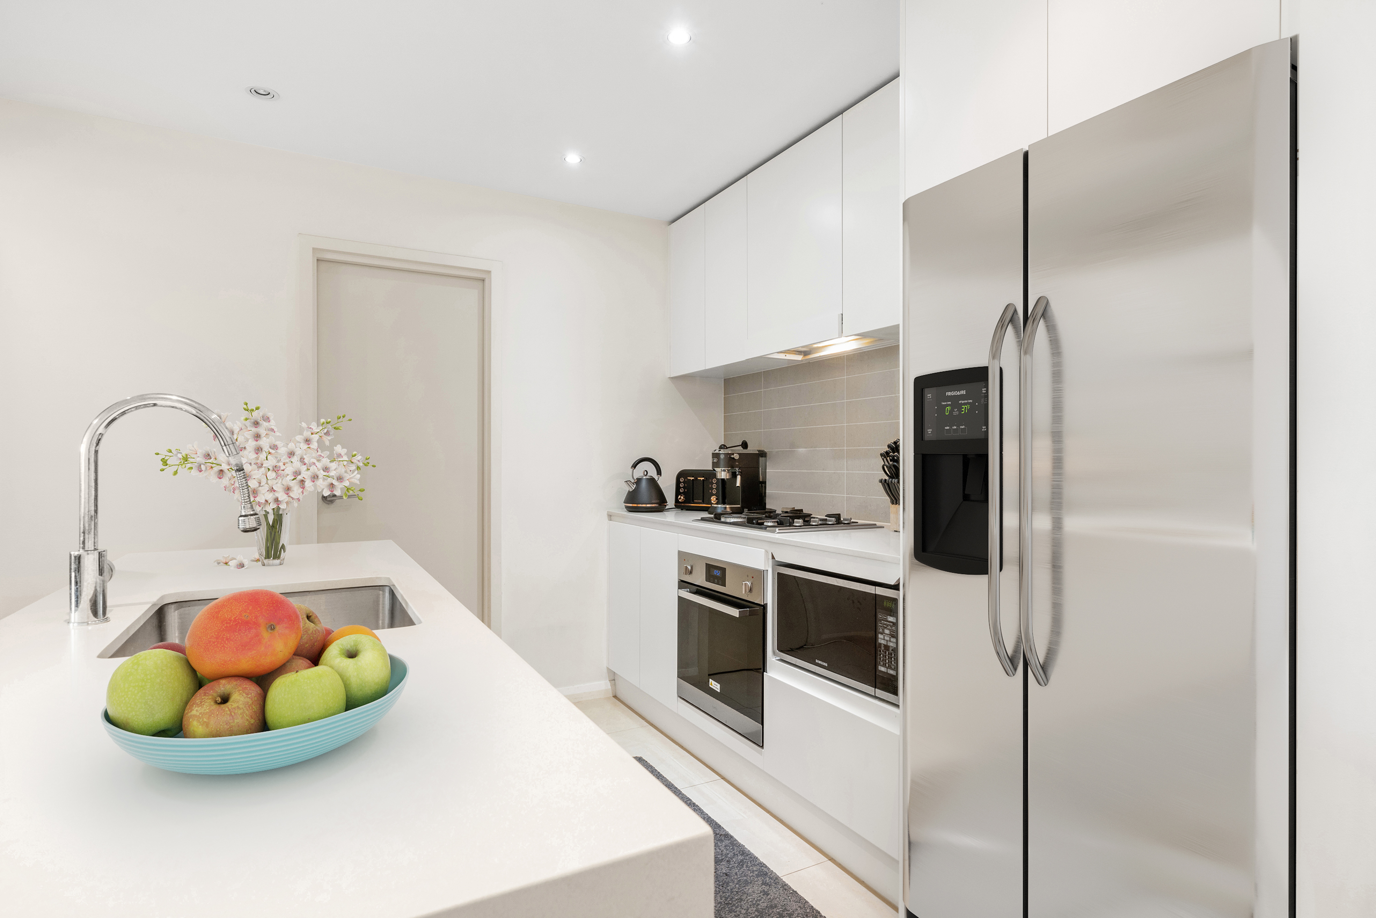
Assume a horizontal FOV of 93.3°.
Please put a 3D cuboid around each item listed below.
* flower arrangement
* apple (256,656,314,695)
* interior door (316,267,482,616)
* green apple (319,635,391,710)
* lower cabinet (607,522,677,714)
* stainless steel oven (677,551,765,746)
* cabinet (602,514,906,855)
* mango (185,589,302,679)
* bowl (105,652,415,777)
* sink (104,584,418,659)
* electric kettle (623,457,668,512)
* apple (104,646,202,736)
[{"bbox_3d":[-1.031,0.065,1.644,0.460,0.404,0.370,0,0,-30],"label":"flower arrangement"},{"bbox_3d":[-0.391,0.223,0.630,0.074,0.069,0.074,0,0,-30],"label":"apple"},{"bbox_3d":[-1.246,0.191,2.875,0.690,2.045,0.045,0,0,-30],"label":"interior door"},{"bbox_3d":[-0.331,0.212,0.645,0.069,0.070,0.069,0,0,0],"label":"green apple"},{"bbox_3d":[0.041,0.691,3.166,0.620,0.735,0.730,0,0,-30],"label":"lower cabinet"},{"bbox_3d":[0.320,0.680,2.564,0.550,0.595,0.592,0,0,-30],"label":"stainless steel oven"},{"bbox_3d":[0.343,0.670,2.579,0.620,0.750,1.840,0,0,-31],"label":"cabinet"},{"bbox_3d":[-0.432,0.170,0.630,0.108,0.086,0.090,0,0,-17],"label":"mango"},{"bbox_3d":[-0.392,0.236,0.613,0.245,0.056,0.245,0,0,-30],"label":"bowl"},{"bbox_3d":[-0.728,0.371,1.164,0.405,0.190,0.455,0,0,-30],"label":"sink"},{"bbox_3d":[-0.206,0.126,3.150,0.225,0.260,0.215,0,0,0],"label":"electric kettle"},{"bbox_3d":[-0.494,0.215,0.600,0.074,0.073,0.074,0,0,0],"label":"apple"}]

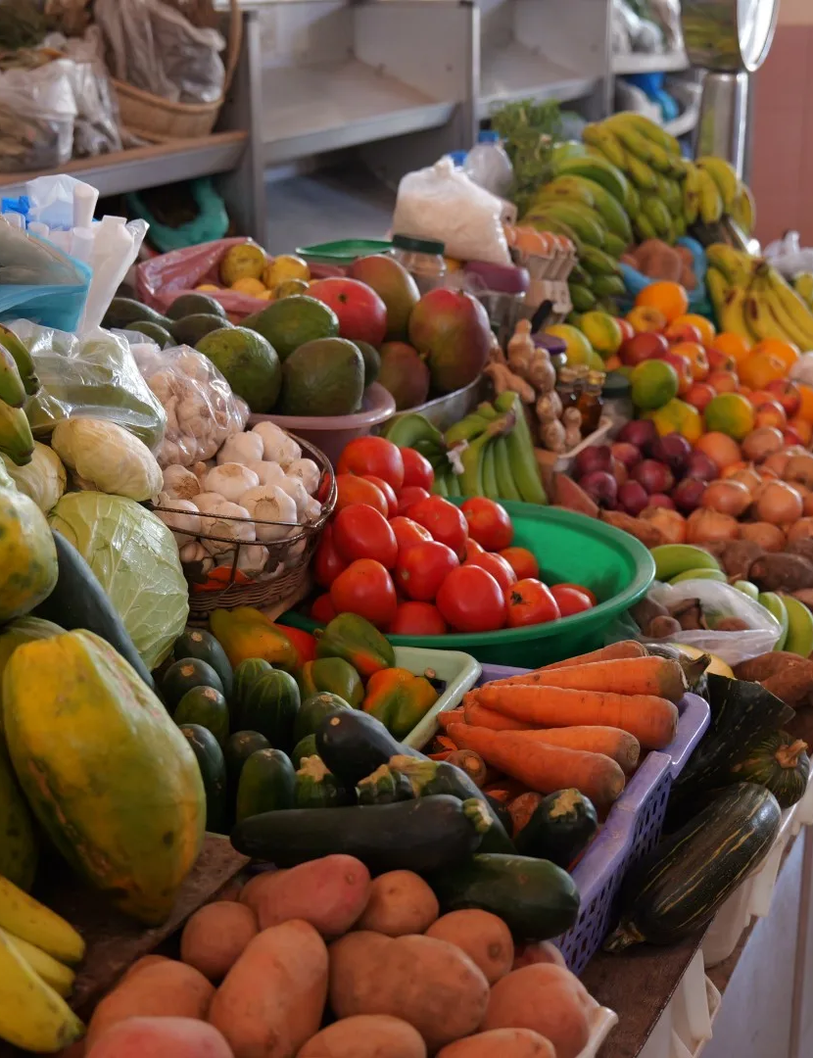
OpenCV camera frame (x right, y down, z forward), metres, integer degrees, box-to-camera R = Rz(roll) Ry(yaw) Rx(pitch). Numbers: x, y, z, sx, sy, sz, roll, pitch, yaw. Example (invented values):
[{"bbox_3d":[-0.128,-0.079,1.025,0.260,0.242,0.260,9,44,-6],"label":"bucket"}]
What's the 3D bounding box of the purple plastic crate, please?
[{"bbox_3d":[0.079,0.264,1.371,0.260,0.130,0.410,7,21,24],"label":"purple plastic crate"}]

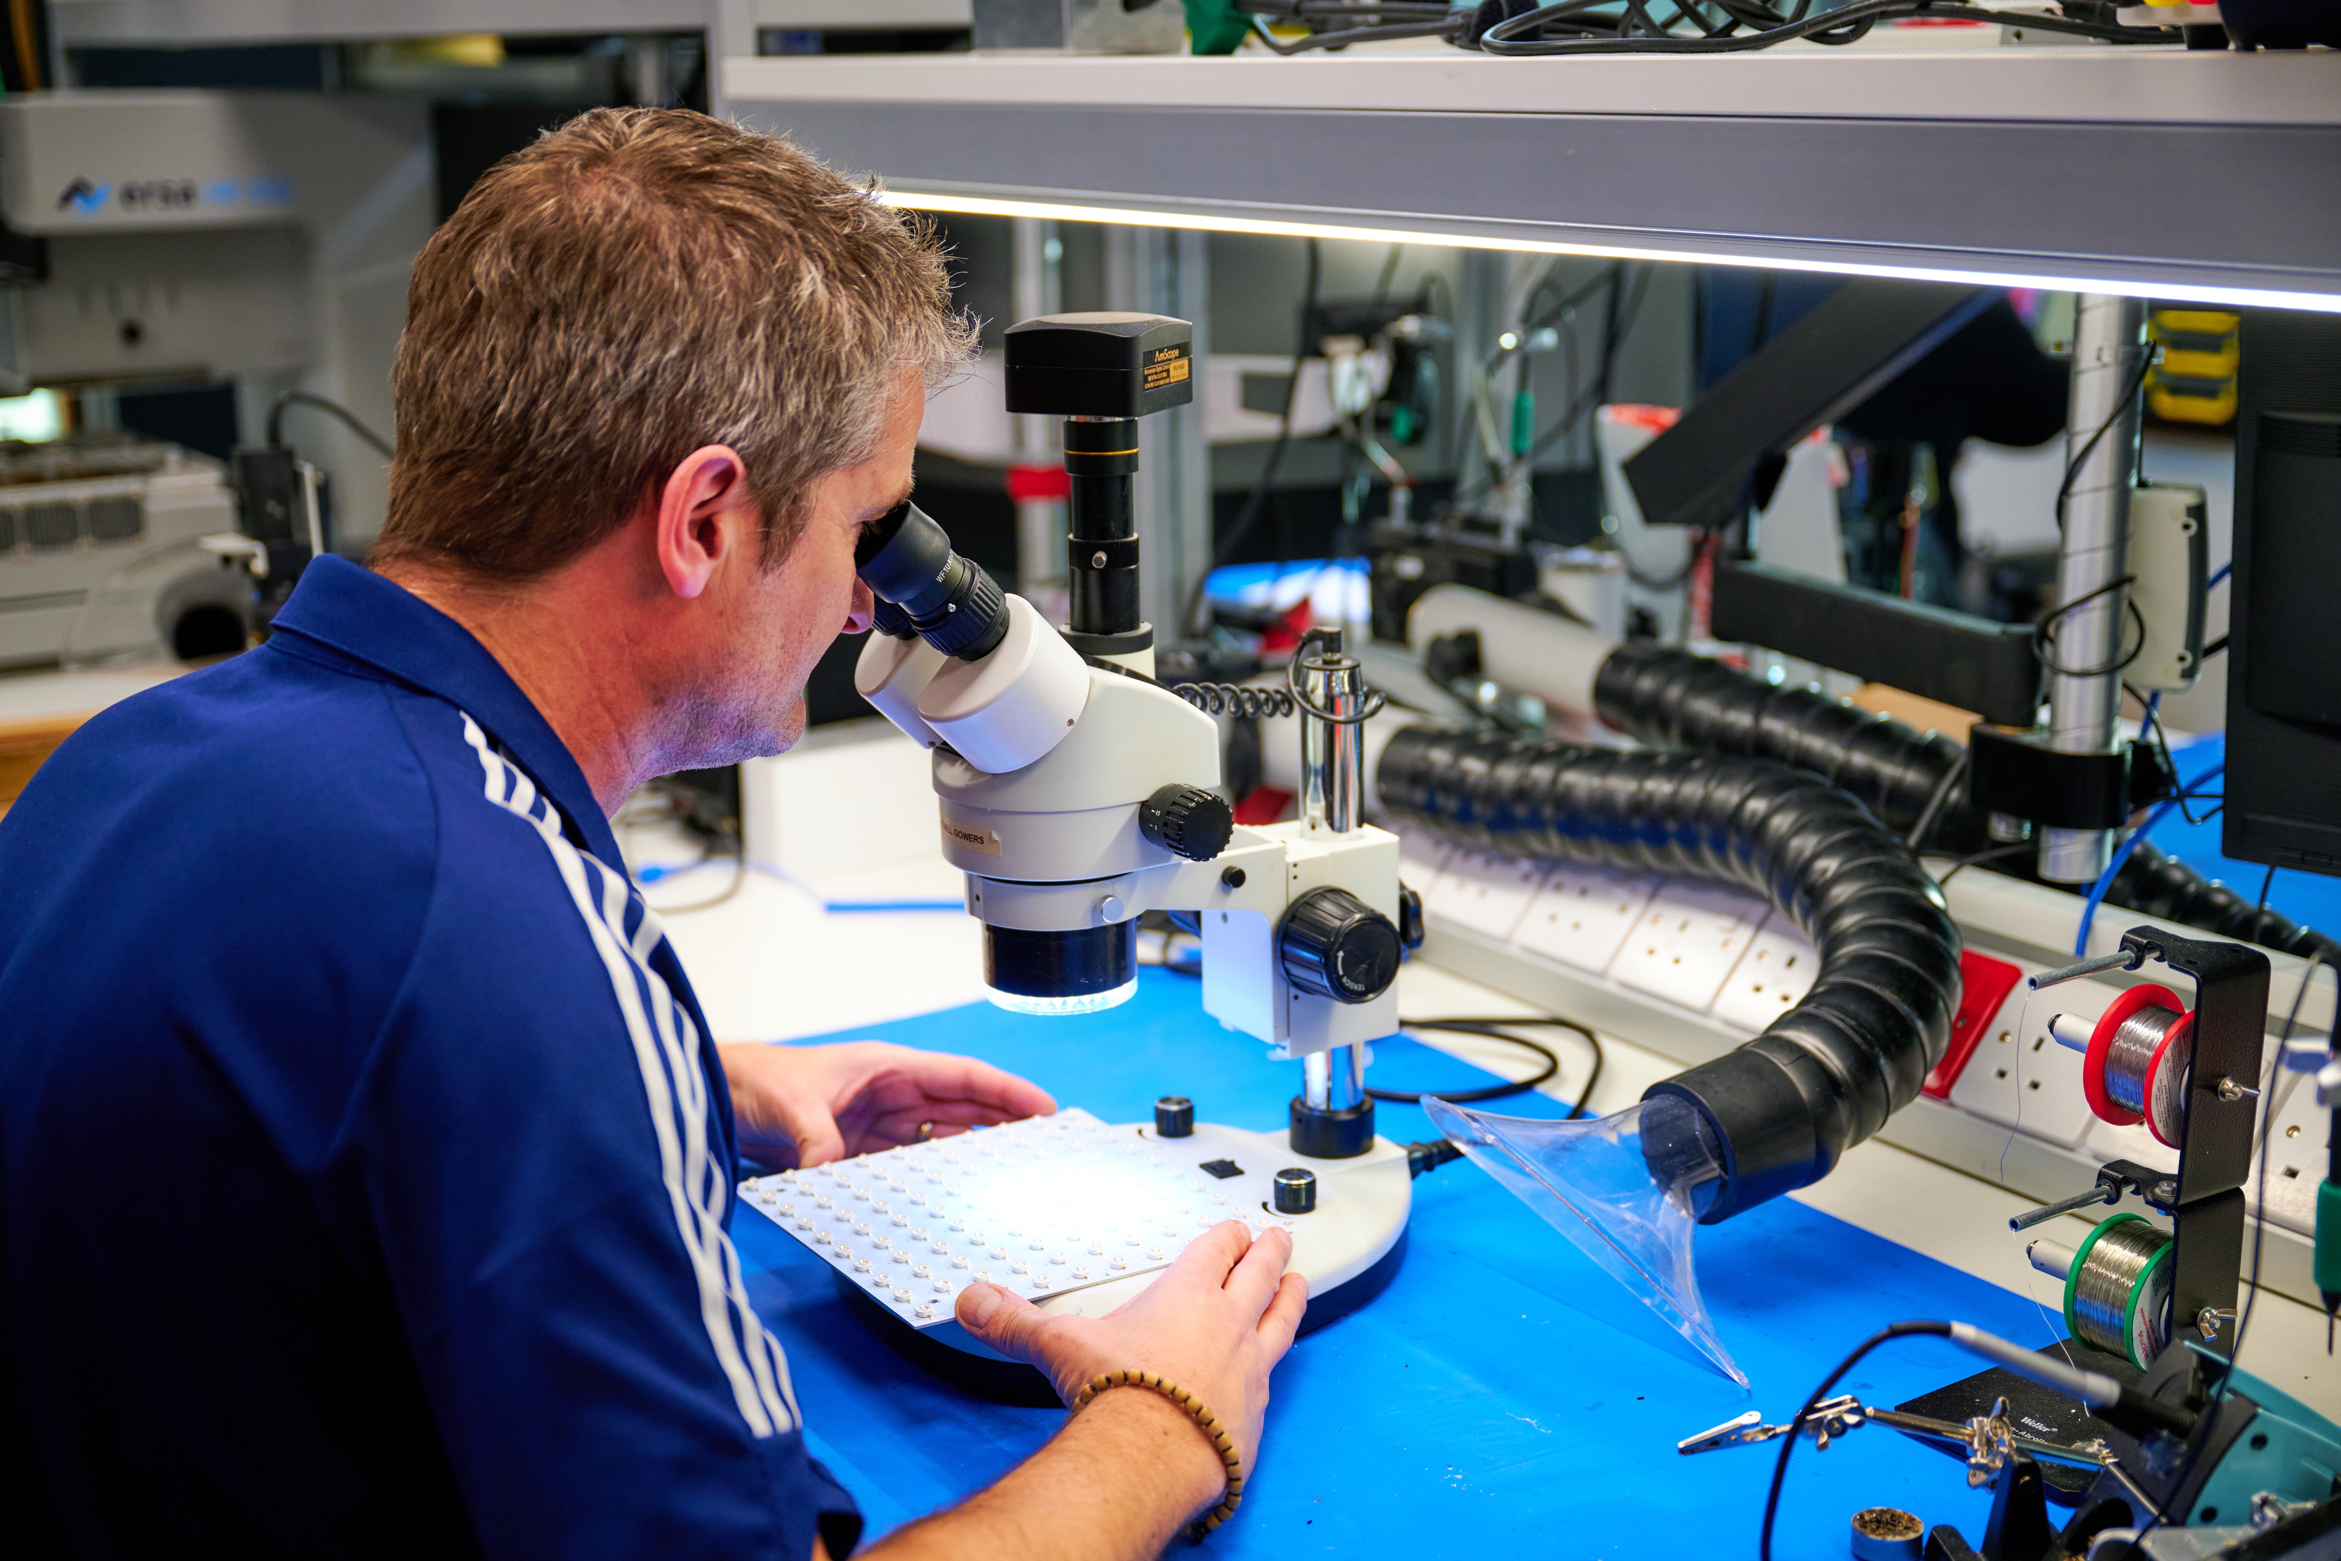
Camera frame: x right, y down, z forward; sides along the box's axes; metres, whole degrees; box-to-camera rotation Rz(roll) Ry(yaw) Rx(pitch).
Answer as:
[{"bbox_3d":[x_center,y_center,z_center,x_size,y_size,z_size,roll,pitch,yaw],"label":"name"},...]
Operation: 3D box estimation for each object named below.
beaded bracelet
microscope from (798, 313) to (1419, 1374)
[{"bbox_3d":[-0.004,0.275,1.220,0.080,0.065,0.016,40,27,12],"label":"beaded bracelet"},{"bbox_3d":[-0.017,0.016,1.416,0.313,0.472,0.247,-8,16,-28],"label":"microscope"}]

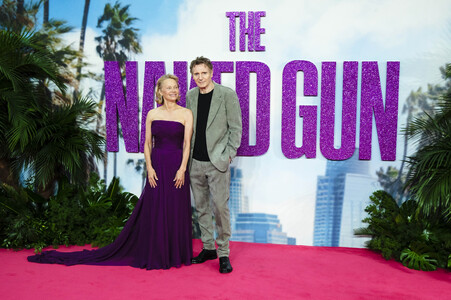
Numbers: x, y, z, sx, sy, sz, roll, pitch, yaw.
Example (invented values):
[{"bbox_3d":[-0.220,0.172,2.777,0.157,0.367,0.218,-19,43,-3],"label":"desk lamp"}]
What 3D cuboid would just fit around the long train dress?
[{"bbox_3d":[-1.093,0.402,3.793,1.600,1.330,0.560,0,7,-3],"label":"long train dress"}]

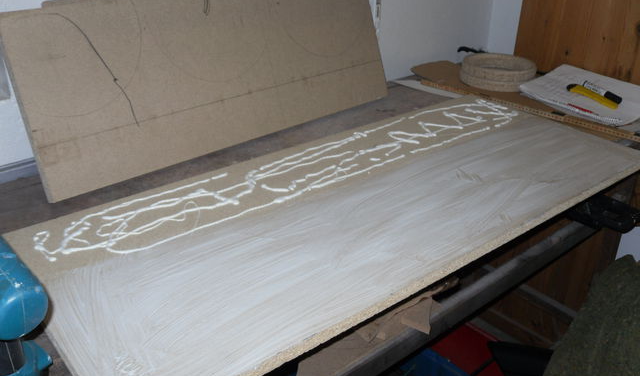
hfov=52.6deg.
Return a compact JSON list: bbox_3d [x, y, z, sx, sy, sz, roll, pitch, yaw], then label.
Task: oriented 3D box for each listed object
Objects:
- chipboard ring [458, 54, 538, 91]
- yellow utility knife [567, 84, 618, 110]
[{"bbox_3d":[0.512,-0.334,1.862,0.207,0.051,0.207,1,27,0],"label":"chipboard ring"},{"bbox_3d":[0.703,-0.236,1.671,0.021,0.014,0.158,-11,29,-22],"label":"yellow utility knife"}]

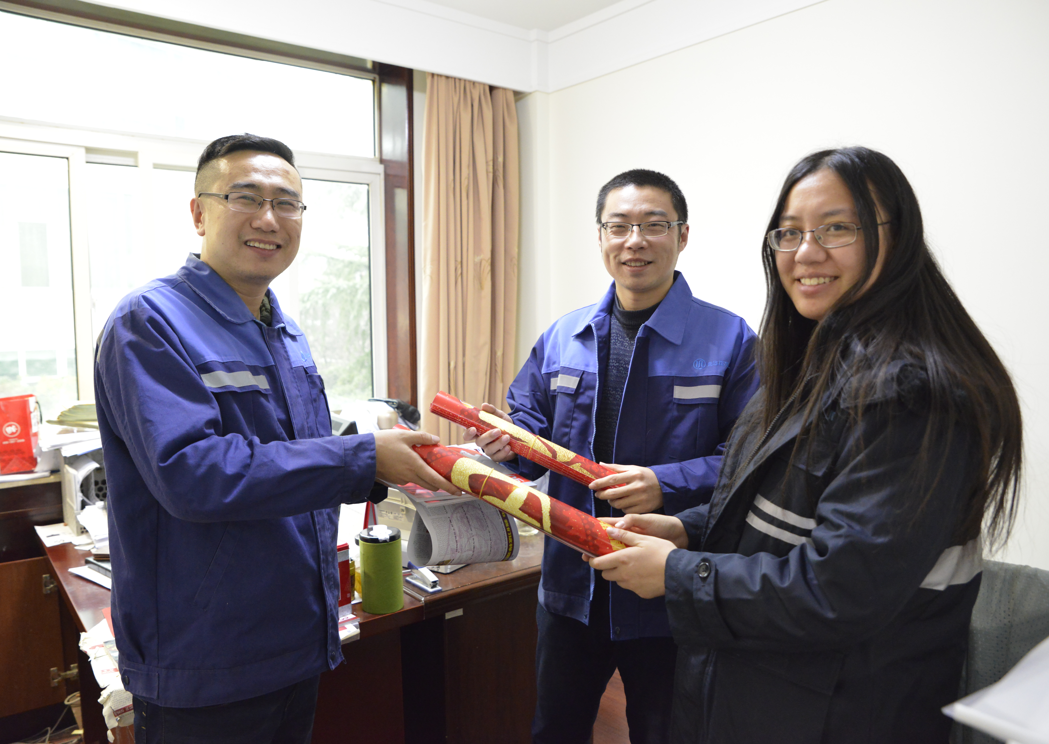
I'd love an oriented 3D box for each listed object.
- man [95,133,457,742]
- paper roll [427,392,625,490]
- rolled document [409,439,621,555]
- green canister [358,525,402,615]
[{"bbox_3d":[-0.376,0.465,1.242,0.560,1.730,0.520,3,6,26],"label":"man"},{"bbox_3d":[0.014,0.131,1.280,0.371,0.037,0.037,25,-5,3],"label":"paper roll"},{"bbox_3d":[-0.021,0.176,1.050,0.375,0.047,0.047,23,-9,15],"label":"rolled document"},{"bbox_3d":[-0.311,0.432,1.611,0.093,0.175,0.093,-2,6,-17],"label":"green canister"}]

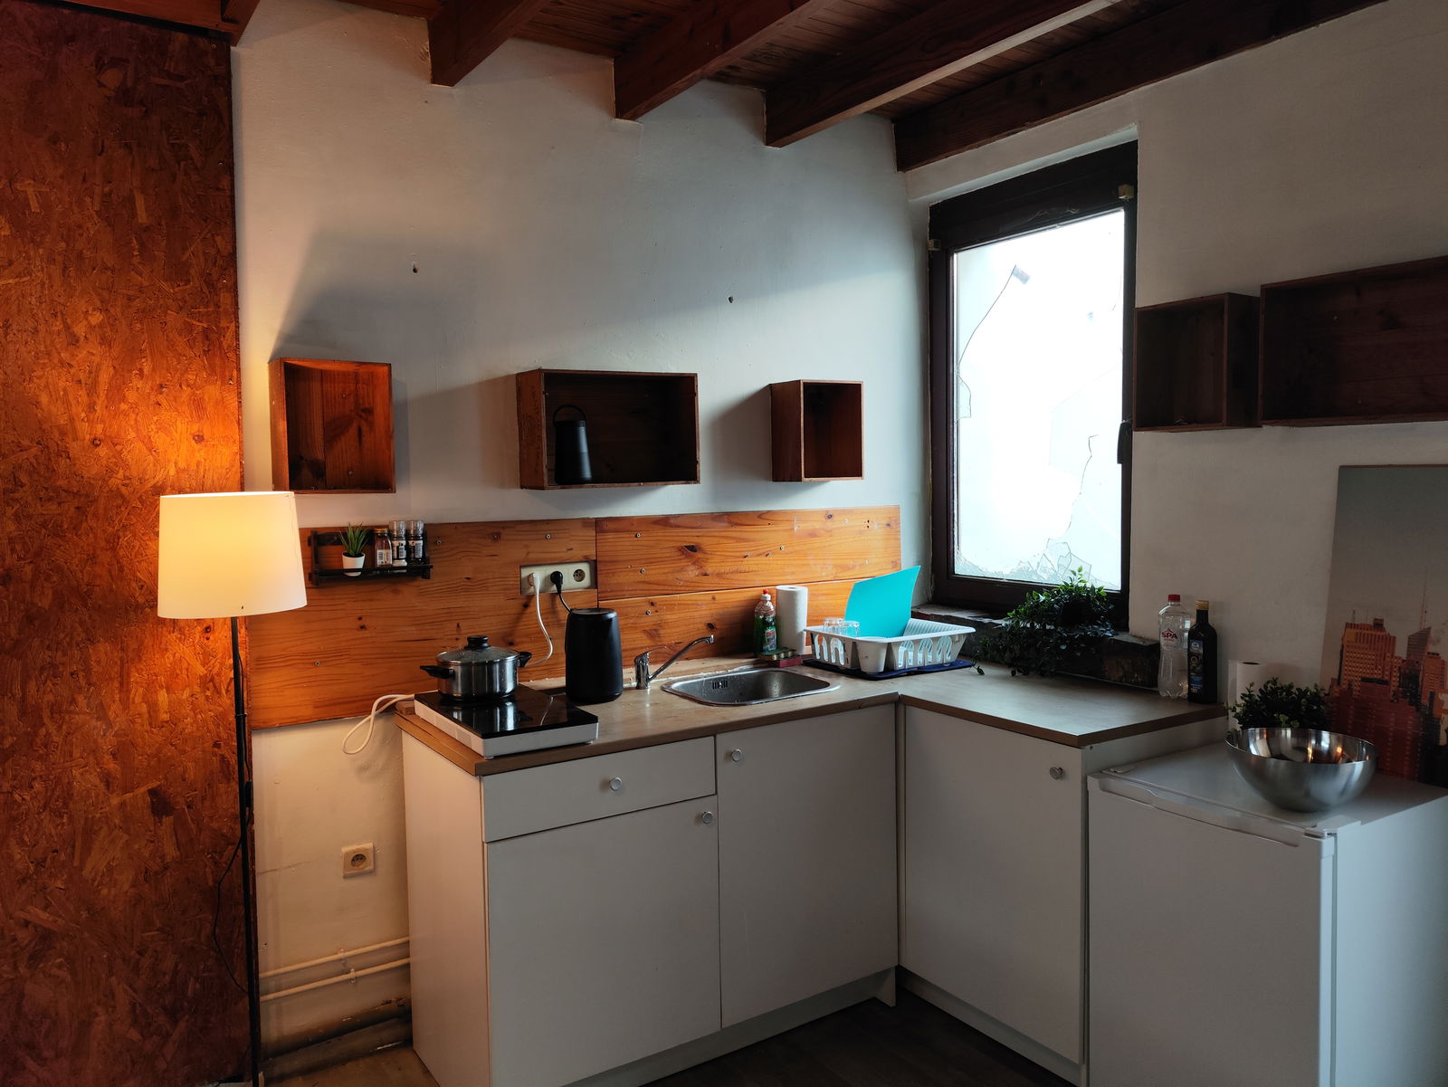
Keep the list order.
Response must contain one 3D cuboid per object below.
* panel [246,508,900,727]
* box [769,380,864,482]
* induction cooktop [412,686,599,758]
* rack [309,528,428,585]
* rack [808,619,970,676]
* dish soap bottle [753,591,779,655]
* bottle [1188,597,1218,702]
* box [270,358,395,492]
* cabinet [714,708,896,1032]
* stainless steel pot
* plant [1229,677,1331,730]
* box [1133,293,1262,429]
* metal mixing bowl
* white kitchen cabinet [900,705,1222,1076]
[{"bbox_3d":[-0.263,0.169,3.093,2.206,0.515,0.025,-3,3,-33],"label":"panel"},{"bbox_3d":[0.319,-0.377,3.449,0.259,0.330,0.180,-3,4,-33],"label":"box"},{"bbox_3d":[-0.555,0.432,2.500,0.275,0.058,0.540,-3,4,-33],"label":"induction cooktop"},{"bbox_3d":[-0.912,0.028,2.601,0.291,0.144,0.082,-3,3,-33],"label":"rack"},{"bbox_3d":[0.551,0.338,3.296,0.450,0.110,0.335,-3,4,-34],"label":"rack"},{"bbox_3d":[0.142,0.268,3.401,0.088,0.223,0.055,-3,4,-33],"label":"dish soap bottle"},{"bbox_3d":[1.275,0.285,2.677,0.057,0.268,0.057,-2,3,-23],"label":"bottle"},{"bbox_3d":[-0.976,-0.287,2.504,0.248,0.315,0.191,-3,3,-33],"label":"box"},{"bbox_3d":[0.070,0.843,2.944,0.600,0.790,0.600,-3,4,-33],"label":"cabinet"},{"bbox_3d":[-0.649,0.318,2.655,0.301,0.151,0.209,-3,3,-37],"label":"stainless steel pot"},{"bbox_3d":[1.311,0.426,2.368,0.210,0.205,0.210,-3,4,-33],"label":"plant"},{"bbox_3d":[1.230,-0.457,2.611,0.168,0.326,0.252,-3,4,-33],"label":"box"},{"bbox_3d":[1.196,0.480,2.087,0.280,0.130,0.280,-1,3,0],"label":"metal mixing bowl"},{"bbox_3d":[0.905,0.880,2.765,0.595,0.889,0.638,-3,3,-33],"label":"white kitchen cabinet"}]

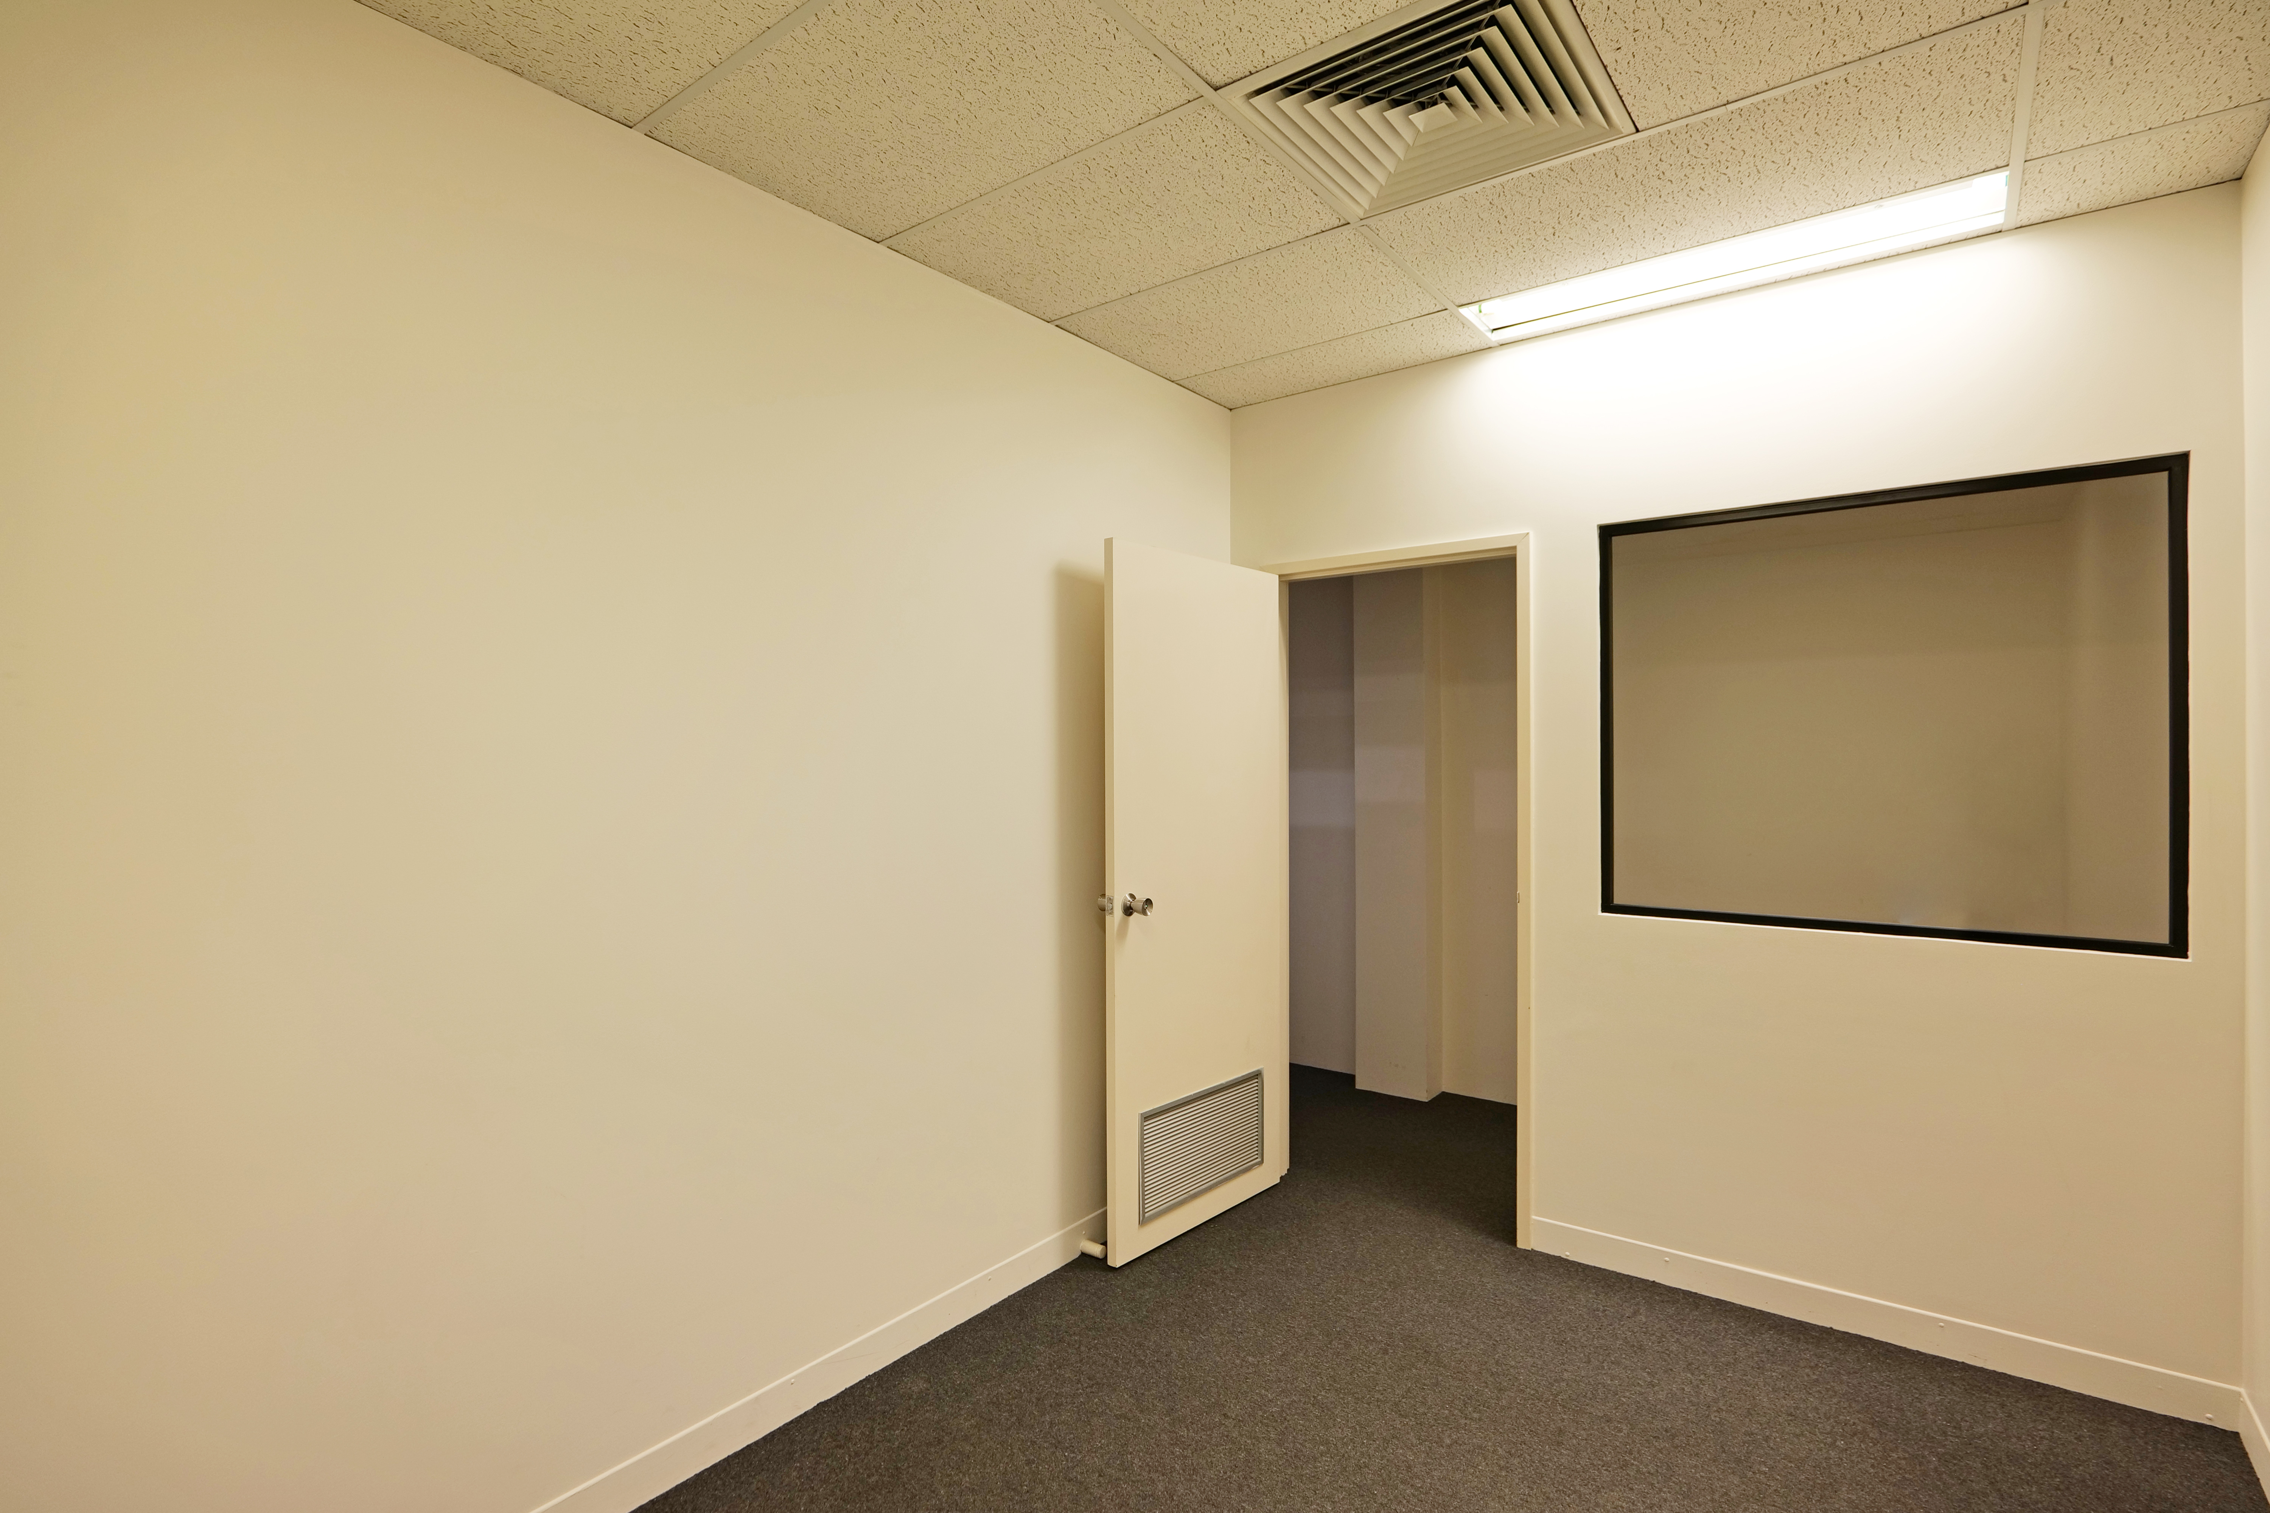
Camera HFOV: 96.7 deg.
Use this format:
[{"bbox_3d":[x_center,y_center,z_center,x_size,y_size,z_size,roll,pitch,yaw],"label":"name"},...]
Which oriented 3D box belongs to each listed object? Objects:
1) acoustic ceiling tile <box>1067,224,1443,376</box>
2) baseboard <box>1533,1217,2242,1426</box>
[{"bbox_3d":[0.320,-1.260,2.870,0.945,0.020,0.585,0,0,37],"label":"acoustic ceiling tile"},{"bbox_3d":[1.813,1.435,2.632,1.490,0.098,0.015,0,0,36],"label":"baseboard"}]

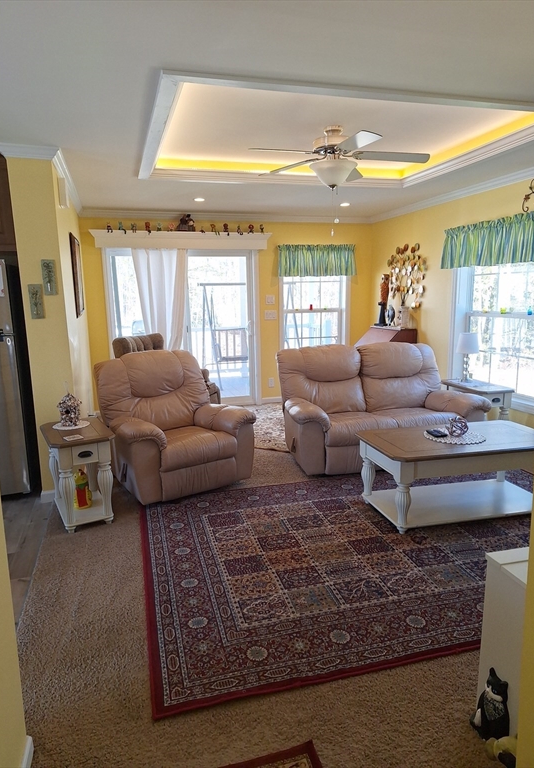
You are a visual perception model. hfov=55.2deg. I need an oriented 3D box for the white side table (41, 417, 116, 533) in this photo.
[{"bbox_3d":[-1.261,0.607,3.454,0.395,0.597,0.645,-7,12,-29],"label":"white side table"}]

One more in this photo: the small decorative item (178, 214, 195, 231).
[{"bbox_3d":[-0.977,-1.961,6.200,0.199,0.178,0.120,-4,11,-15],"label":"small decorative item"}]

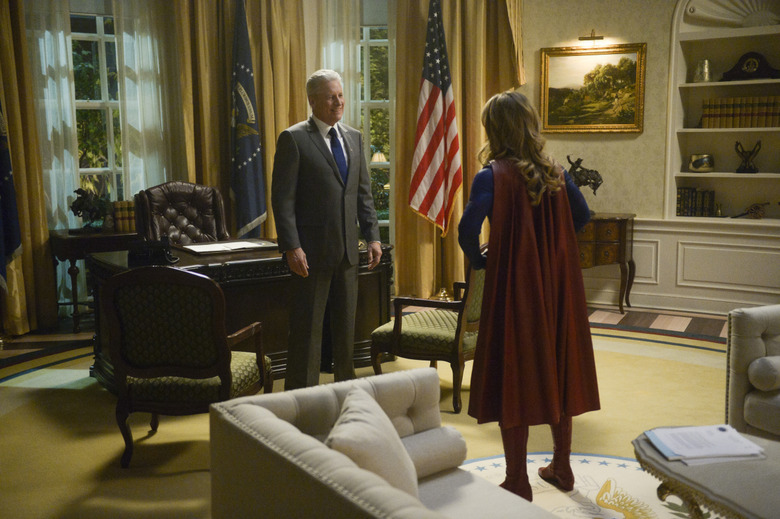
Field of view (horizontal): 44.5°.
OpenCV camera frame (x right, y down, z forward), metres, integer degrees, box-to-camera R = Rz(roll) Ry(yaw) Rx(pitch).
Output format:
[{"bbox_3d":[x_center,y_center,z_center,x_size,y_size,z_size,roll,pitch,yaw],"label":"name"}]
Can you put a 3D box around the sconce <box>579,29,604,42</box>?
[{"bbox_3d":[1.661,-1.861,7.856,0.230,0.120,0.180,4,10,27],"label":"sconce"}]

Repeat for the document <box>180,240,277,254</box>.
[{"bbox_3d":[-1.091,-0.085,6.539,0.580,0.025,0.340,-5,9,-33],"label":"document"}]

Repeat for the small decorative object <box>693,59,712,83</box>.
[{"bbox_3d":[2.722,-1.641,8.293,0.140,0.200,0.140,5,9,35],"label":"small decorative object"}]

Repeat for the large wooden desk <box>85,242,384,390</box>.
[{"bbox_3d":[-1.025,0.327,6.554,1.830,0.790,1.020,-6,11,-29],"label":"large wooden desk"}]

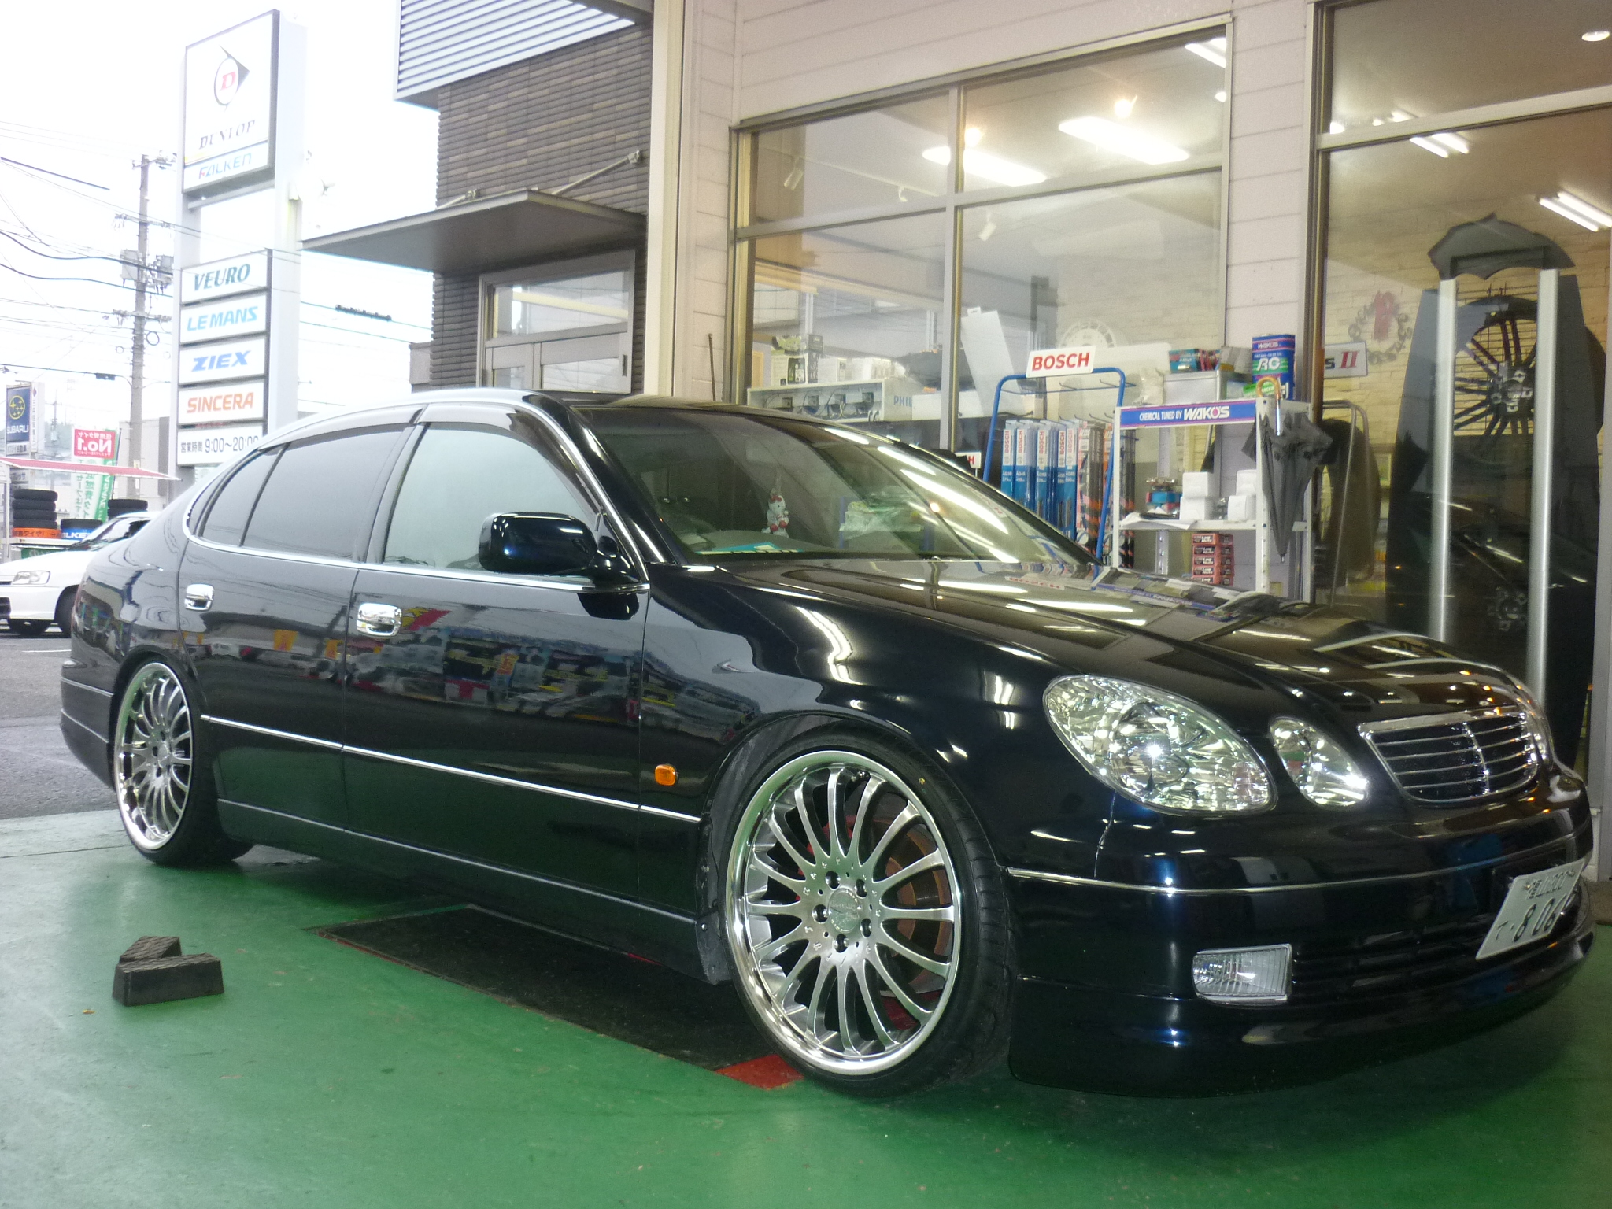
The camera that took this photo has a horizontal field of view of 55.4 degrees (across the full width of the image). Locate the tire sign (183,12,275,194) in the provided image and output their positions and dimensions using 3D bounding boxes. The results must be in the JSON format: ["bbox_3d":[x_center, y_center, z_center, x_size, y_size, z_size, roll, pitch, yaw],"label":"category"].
[{"bbox_3d":[-7.475,-6.500,20.076,2.187,1.960,0.220,2,0,41],"label":"tire sign"}]

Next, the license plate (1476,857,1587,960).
[{"bbox_3d":[1.294,0.540,2.736,0.330,0.165,0.015,3,20,-44],"label":"license plate"}]

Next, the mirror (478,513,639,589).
[{"bbox_3d":[-0.520,-0.119,3.219,0.200,0.155,0.230,2,0,44],"label":"mirror"}]

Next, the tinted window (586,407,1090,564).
[{"bbox_3d":[0.077,-0.303,3.904,1.450,0.180,0.750,1,30,-46],"label":"tinted window"}]

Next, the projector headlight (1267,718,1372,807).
[{"bbox_3d":[0.836,0.264,2.524,0.185,0.155,0.150,1,0,-38],"label":"projector headlight"}]

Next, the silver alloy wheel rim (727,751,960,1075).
[{"bbox_3d":[0.127,0.536,2.761,0.557,0.557,0.225,2,0,44],"label":"silver alloy wheel rim"}]

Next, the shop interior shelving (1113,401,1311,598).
[{"bbox_3d":[1.234,0.143,4.700,0.460,1.460,0.360,2,0,38],"label":"shop interior shelving"}]

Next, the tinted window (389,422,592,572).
[{"bbox_3d":[-0.709,-0.260,3.636,0.920,0.410,0.070,2,-21,44],"label":"tinted window"}]

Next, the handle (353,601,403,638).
[{"bbox_3d":[-1.030,0.037,3.712,0.185,0.085,0.050,2,1,44],"label":"handle"}]

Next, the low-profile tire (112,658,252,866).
[{"bbox_3d":[-1.873,0.455,4.714,0.655,0.655,0.250,2,0,44],"label":"low-profile tire"}]

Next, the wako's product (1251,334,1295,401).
[{"bbox_3d":[1.411,-0.702,4.623,0.110,0.200,0.065,2,0,38],"label":"wako's product"}]

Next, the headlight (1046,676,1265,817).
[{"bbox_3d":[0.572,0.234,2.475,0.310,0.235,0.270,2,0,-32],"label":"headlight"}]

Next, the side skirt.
[{"bbox_3d":[-0.891,0.623,3.619,2.060,0.110,0.080,2,1,44],"label":"side skirt"}]

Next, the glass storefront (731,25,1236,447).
[{"bbox_3d":[0.542,-0.790,5.785,2.170,2.300,0.100,2,0,38],"label":"glass storefront"}]

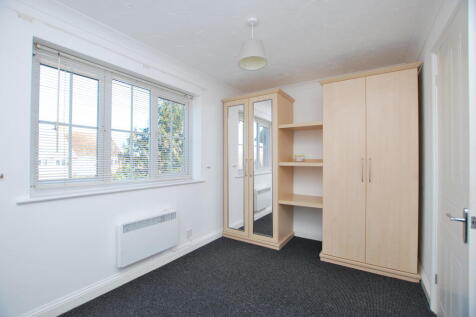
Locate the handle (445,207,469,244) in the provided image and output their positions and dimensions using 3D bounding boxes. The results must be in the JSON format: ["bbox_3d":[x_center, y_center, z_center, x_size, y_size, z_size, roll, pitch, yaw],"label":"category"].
[{"bbox_3d":[1.051,0.312,0.960,0.060,0.160,0.118,0,-1,38],"label":"handle"}]

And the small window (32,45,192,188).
[{"bbox_3d":[-1.110,-0.293,2.158,0.070,1.122,1.602,0,-1,33],"label":"small window"}]

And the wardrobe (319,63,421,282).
[{"bbox_3d":[1.559,0.147,2.452,0.924,2.190,0.618,0,-1,30],"label":"wardrobe"}]

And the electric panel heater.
[{"bbox_3d":[-0.907,0.791,2.057,0.108,0.416,0.618,0,-1,33],"label":"electric panel heater"}]

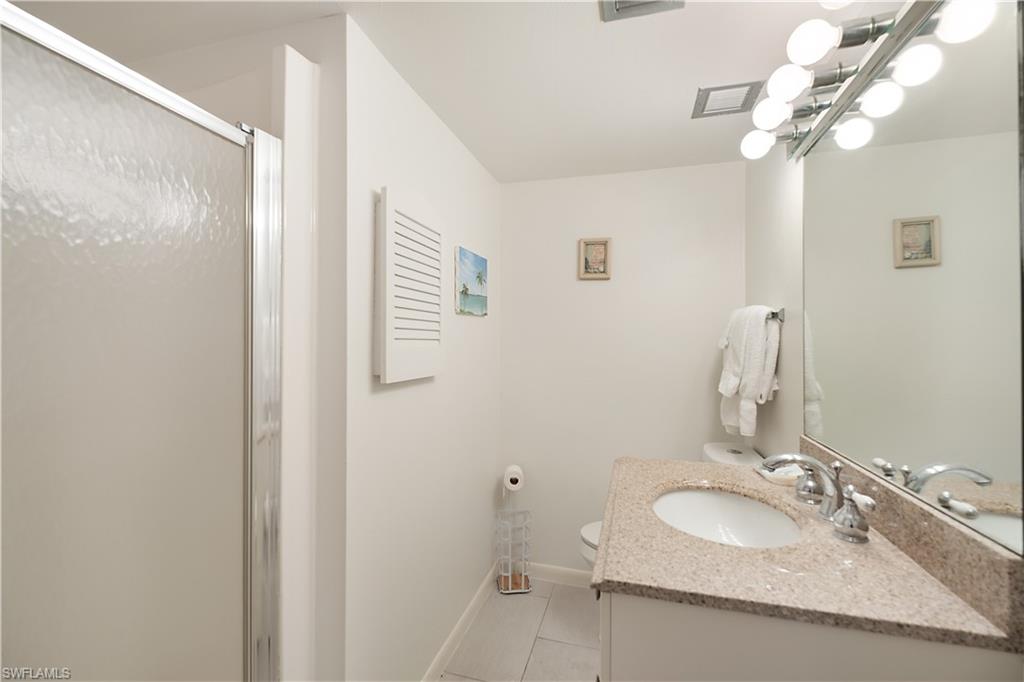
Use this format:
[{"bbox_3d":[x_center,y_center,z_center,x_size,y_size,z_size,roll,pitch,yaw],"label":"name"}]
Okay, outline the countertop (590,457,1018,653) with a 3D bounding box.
[{"bbox_3d":[0.504,0.406,0.989,0.560,0.025,0.756,0,0,16],"label":"countertop"}]

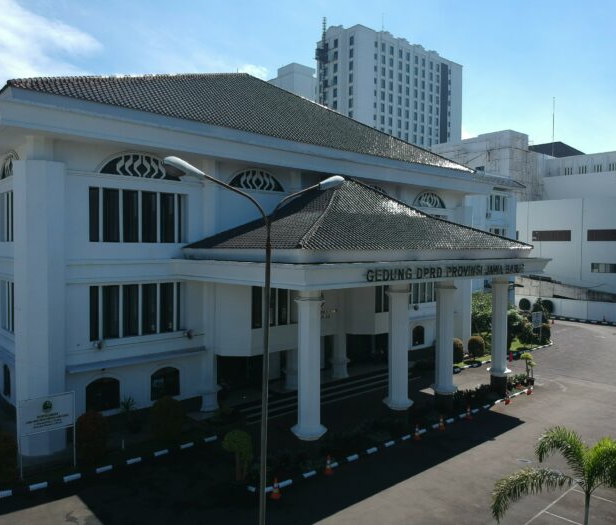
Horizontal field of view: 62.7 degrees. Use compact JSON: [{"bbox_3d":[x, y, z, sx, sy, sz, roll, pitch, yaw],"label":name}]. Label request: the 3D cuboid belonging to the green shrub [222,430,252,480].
[{"bbox_3d":[-2.460,6.773,17.755,1.055,1.837,1.026,0,2,0],"label":"green shrub"}]

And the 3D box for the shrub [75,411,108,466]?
[{"bbox_3d":[-8.848,7.091,20.740,1.250,2.080,1.250,-1,2,-42],"label":"shrub"}]

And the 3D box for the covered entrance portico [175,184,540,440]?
[{"bbox_3d":[4.168,1.757,27.570,20.000,12.600,9.600,-1,2,-42],"label":"covered entrance portico"}]

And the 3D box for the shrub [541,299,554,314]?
[{"bbox_3d":[31.355,5.957,66.265,1.700,1.850,1.700,-1,2,-42],"label":"shrub"}]

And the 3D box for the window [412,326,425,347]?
[{"bbox_3d":[8.404,5.563,38.478,1.466,1.514,0.244,-1,2,-42],"label":"window"}]

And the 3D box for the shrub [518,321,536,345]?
[{"bbox_3d":[20.188,6.428,46.346,1.600,2.150,1.600,-1,2,-42],"label":"shrub"}]

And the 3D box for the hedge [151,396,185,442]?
[{"bbox_3d":[-6.412,7.058,23.067,1.450,2.050,1.450,0,2,0],"label":"hedge"}]

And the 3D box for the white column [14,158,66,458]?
[{"bbox_3d":[-11.007,1.915,20.844,1.750,12.000,1.750,-1,2,-42],"label":"white column"}]

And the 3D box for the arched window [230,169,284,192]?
[{"bbox_3d":[-2.728,-4.539,27.540,3.850,1.150,0.300,-1,2,-42],"label":"arched window"}]

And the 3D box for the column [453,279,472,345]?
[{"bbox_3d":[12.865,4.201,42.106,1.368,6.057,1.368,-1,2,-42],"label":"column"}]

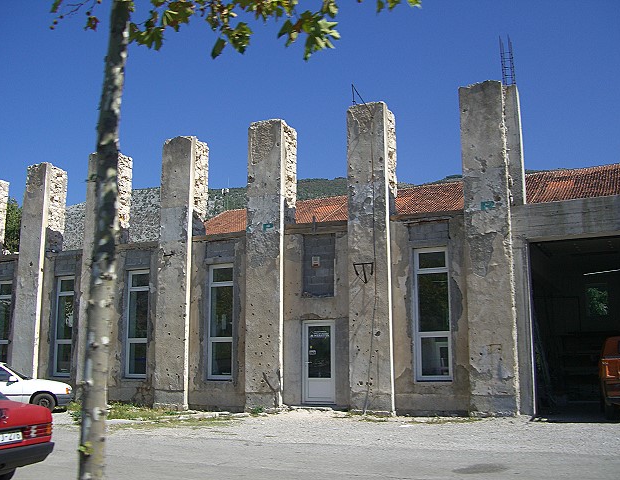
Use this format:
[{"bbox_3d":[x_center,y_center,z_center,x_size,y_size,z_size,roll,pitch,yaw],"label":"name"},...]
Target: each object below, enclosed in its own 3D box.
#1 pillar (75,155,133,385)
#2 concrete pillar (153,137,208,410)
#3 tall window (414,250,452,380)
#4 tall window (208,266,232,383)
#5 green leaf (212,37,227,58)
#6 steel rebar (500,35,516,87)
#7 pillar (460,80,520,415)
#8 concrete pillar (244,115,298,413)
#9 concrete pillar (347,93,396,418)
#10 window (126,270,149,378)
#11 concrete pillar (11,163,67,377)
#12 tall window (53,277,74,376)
[{"bbox_3d":[-6.349,1.133,21.866,1.099,7.700,0.820,-5,-11,25],"label":"pillar"},{"bbox_3d":[-3.815,0.888,21.118,1.096,8.023,0.878,-5,-11,28],"label":"concrete pillar"},{"bbox_3d":[3.007,1.775,16.999,0.927,3.206,0.131,-5,-11,25],"label":"tall window"},{"bbox_3d":[-2.495,2.319,20.009,0.939,3.262,0.092,-5,-11,28],"label":"tall window"},{"bbox_3d":[-0.644,-1.369,5.000,0.100,0.155,0.060,-5,-11,25],"label":"green leaf"},{"bbox_3d":[4.930,-4.387,17.515,0.238,1.328,0.443,-5,-11,25],"label":"steel rebar"},{"bbox_3d":[4.352,0.101,16.817,1.096,7.900,0.862,-5,-11,28],"label":"pillar"},{"bbox_3d":[-1.045,0.646,19.394,1.115,7.782,0.902,-5,-11,25],"label":"concrete pillar"},{"bbox_3d":[1.657,0.411,18.081,1.123,7.782,0.853,-5,-11,25],"label":"concrete pillar"},{"bbox_3d":[-5.028,2.476,20.820,0.886,3.136,0.131,-5,-11,25],"label":"window"},{"bbox_3d":[-9.211,1.403,23.963,1.096,8.023,0.893,-5,-11,28],"label":"concrete pillar"},{"bbox_3d":[-7.988,2.795,22.905,0.939,3.217,0.092,-5,-11,28],"label":"tall window"}]

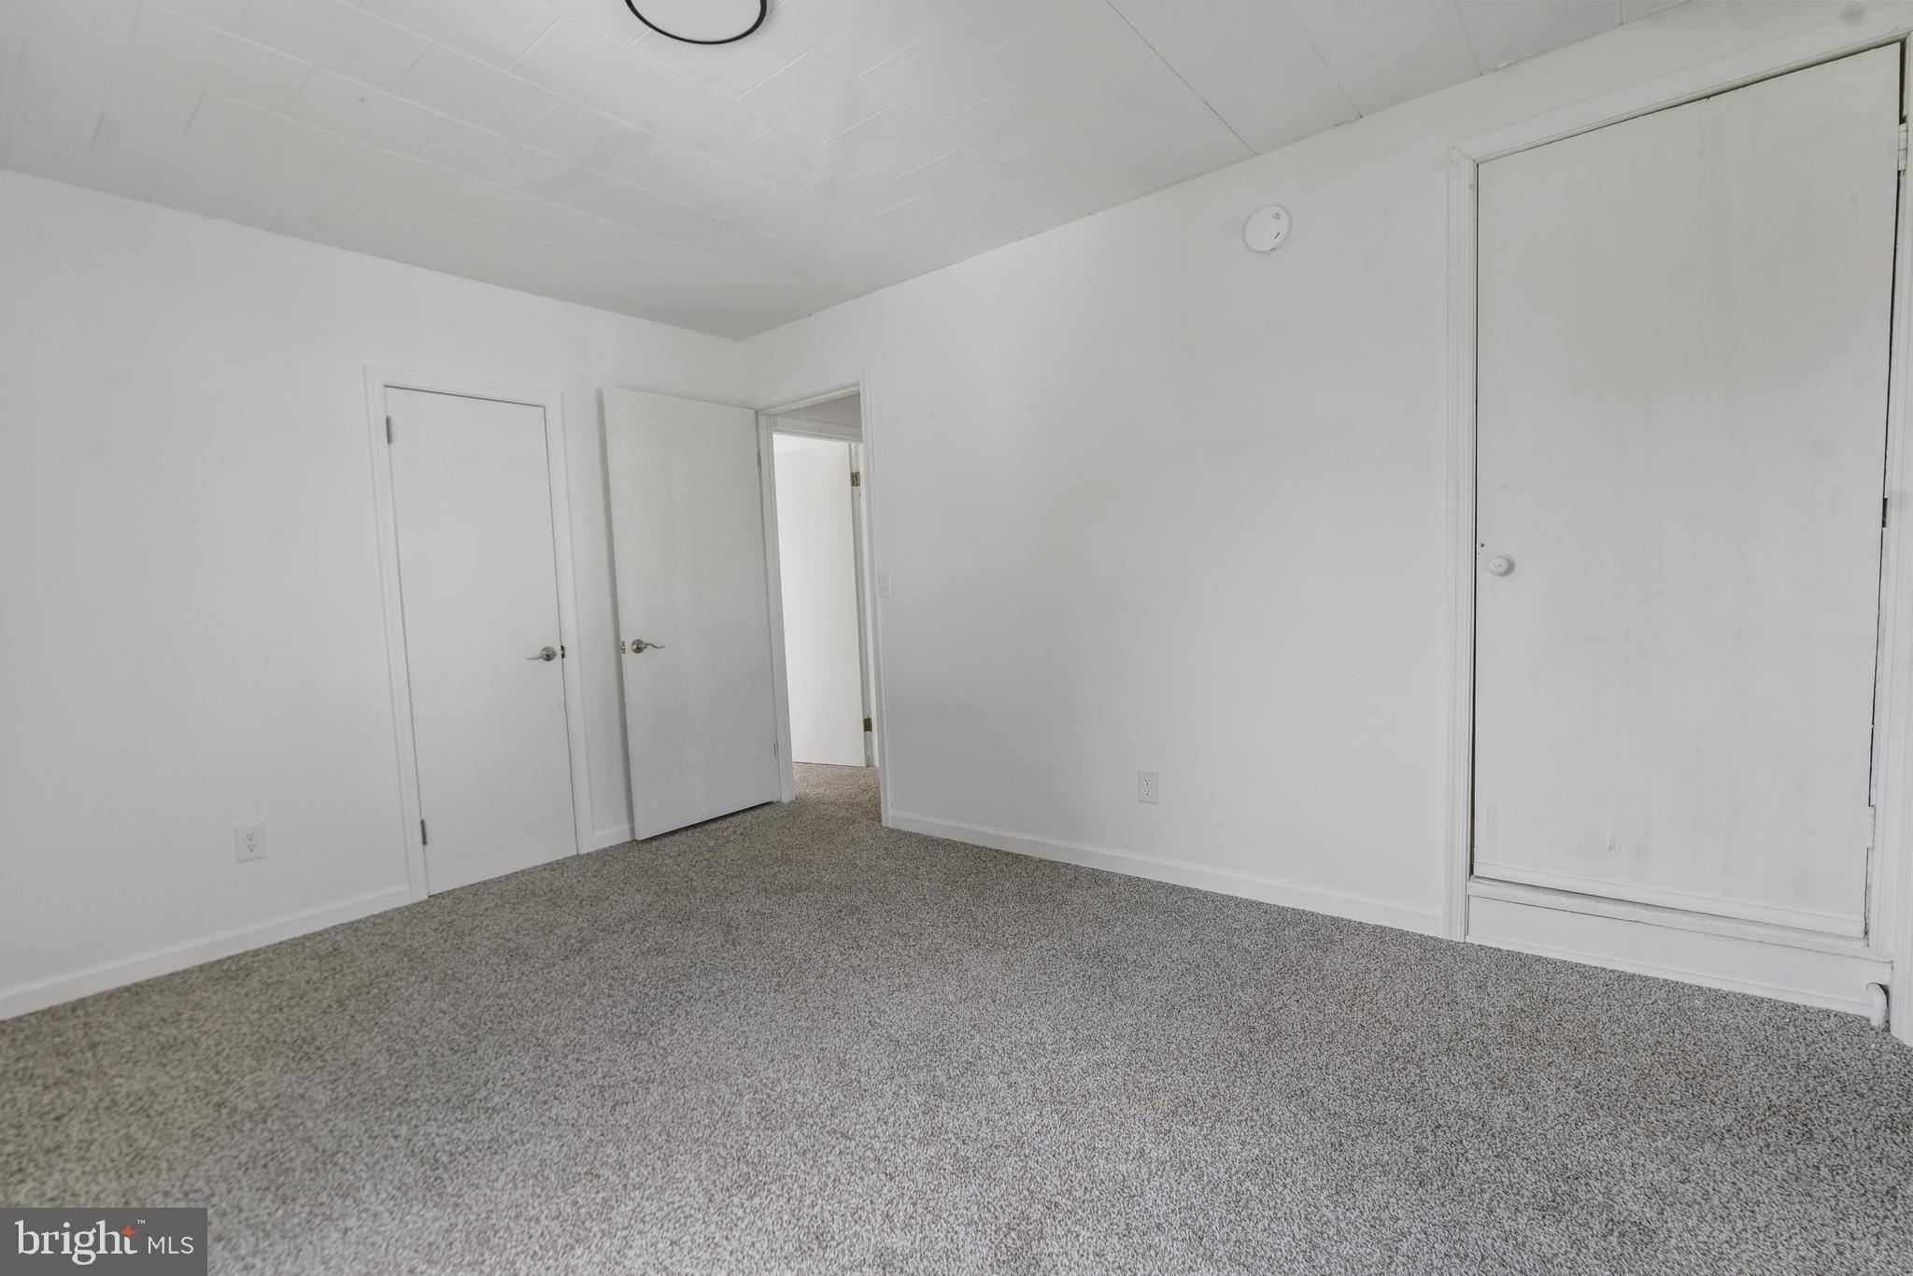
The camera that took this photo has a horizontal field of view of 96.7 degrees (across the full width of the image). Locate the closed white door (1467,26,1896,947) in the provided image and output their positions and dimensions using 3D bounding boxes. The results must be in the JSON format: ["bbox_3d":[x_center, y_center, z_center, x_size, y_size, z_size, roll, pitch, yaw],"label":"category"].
[{"bbox_3d":[1.850,-0.311,2.249,0.813,2.068,0.040,1,5,39],"label":"closed white door"}]

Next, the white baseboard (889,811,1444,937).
[{"bbox_3d":[0.582,0.876,3.354,2.358,0.075,0.018,1,5,39],"label":"white baseboard"}]

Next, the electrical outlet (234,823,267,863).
[{"bbox_3d":[-2.353,0.684,2.838,0.012,0.117,0.075,1,5,40],"label":"electrical outlet"}]

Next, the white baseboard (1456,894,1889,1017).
[{"bbox_3d":[1.892,0.857,2.304,0.872,0.147,0.020,1,5,39],"label":"white baseboard"}]

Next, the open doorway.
[{"bbox_3d":[-0.633,-0.126,4.331,0.716,2.040,0.120,1,5,39],"label":"open doorway"}]

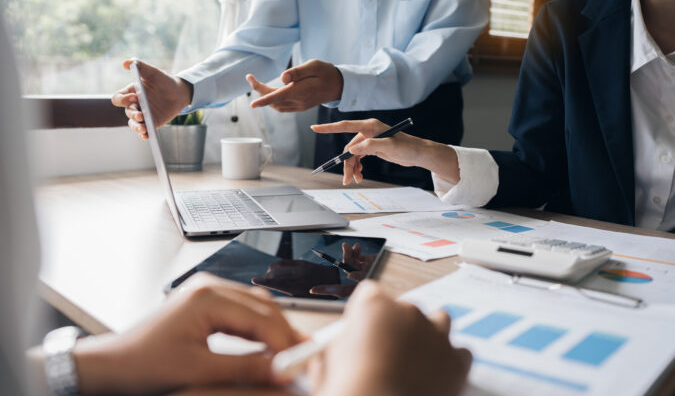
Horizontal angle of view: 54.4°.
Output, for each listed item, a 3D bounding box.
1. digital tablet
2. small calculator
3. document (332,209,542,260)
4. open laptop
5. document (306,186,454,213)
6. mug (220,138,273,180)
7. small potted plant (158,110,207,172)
[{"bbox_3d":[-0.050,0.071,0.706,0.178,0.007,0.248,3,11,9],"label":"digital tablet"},{"bbox_3d":[0.229,0.057,0.747,0.130,0.030,0.113,10,14,39],"label":"small calculator"},{"bbox_3d":[0.153,0.040,0.909,0.297,0.002,0.210,-7,13,-37],"label":"document"},{"bbox_3d":[-0.152,-0.080,0.938,0.262,0.214,0.304,-2,11,-18],"label":"open laptop"},{"bbox_3d":[0.033,0.002,1.099,0.297,0.002,0.210,-1,11,-14],"label":"document"},{"bbox_3d":[-0.177,-0.080,1.307,0.106,0.078,0.082,0,11,-8],"label":"mug"},{"bbox_3d":[-0.331,-0.140,1.386,0.112,0.160,0.112,-1,11,-13],"label":"small potted plant"}]

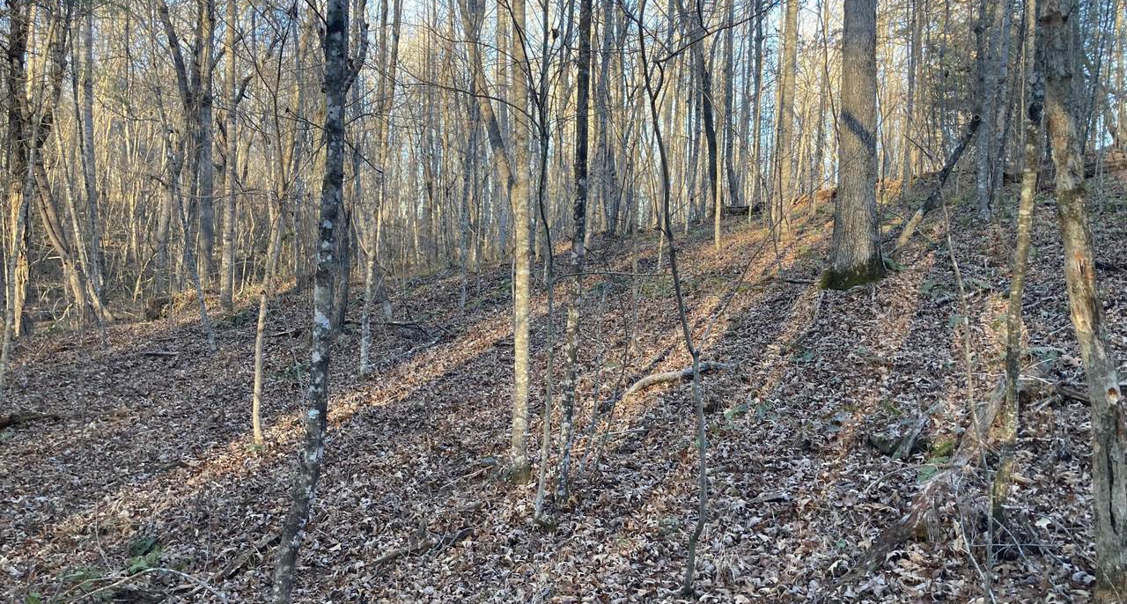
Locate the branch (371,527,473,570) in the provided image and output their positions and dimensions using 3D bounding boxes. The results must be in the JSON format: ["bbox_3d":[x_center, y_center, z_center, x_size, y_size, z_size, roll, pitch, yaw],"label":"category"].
[{"bbox_3d":[-0.740,1.284,4.799,0.620,0.075,0.100,-12,6,-35],"label":"branch"}]

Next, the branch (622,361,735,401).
[{"bbox_3d":[1.010,0.700,8.350,1.270,0.170,0.340,-12,5,-33],"label":"branch"}]

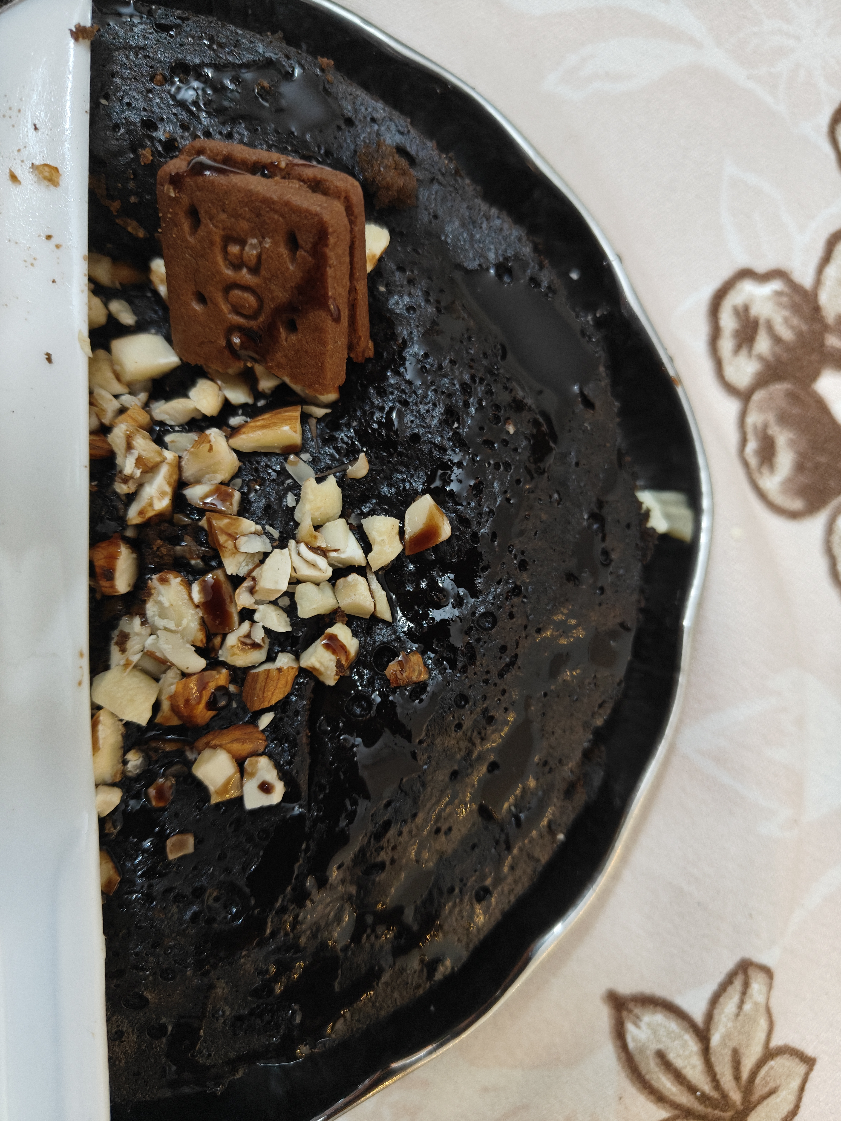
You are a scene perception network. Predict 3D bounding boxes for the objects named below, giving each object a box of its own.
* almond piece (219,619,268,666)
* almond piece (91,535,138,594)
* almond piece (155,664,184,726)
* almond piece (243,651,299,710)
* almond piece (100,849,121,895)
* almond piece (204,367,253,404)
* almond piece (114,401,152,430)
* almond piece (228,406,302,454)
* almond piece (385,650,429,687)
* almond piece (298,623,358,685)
[{"bbox_3d":[-0.030,0.015,0.135,0.008,0.007,0.008,11,85,-1],"label":"almond piece"},{"bbox_3d":[-0.053,0.001,0.136,0.008,0.009,0.010,-32,87,-4],"label":"almond piece"},{"bbox_3d":[-0.046,0.025,0.145,0.007,0.006,0.011,15,84,1],"label":"almond piece"},{"bbox_3d":[-0.026,0.021,0.135,0.012,0.009,0.007,-42,88,-4],"label":"almond piece"},{"bbox_3d":[-0.058,0.057,0.142,0.006,0.006,0.008,-25,85,-2],"label":"almond piece"},{"bbox_3d":[-0.037,-0.035,0.150,0.011,0.006,0.007,45,86,4],"label":"almond piece"},{"bbox_3d":[-0.051,-0.024,0.138,0.005,0.006,0.006,45,86,2],"label":"almond piece"},{"bbox_3d":[-0.030,-0.025,0.150,0.013,0.007,0.007,-8,84,-1],"label":"almond piece"},{"bbox_3d":[-0.002,0.020,0.142,0.007,0.005,0.005,-12,85,-3],"label":"almond piece"},{"bbox_3d":[-0.015,0.017,0.136,0.007,0.009,0.009,43,85,2],"label":"almond piece"}]

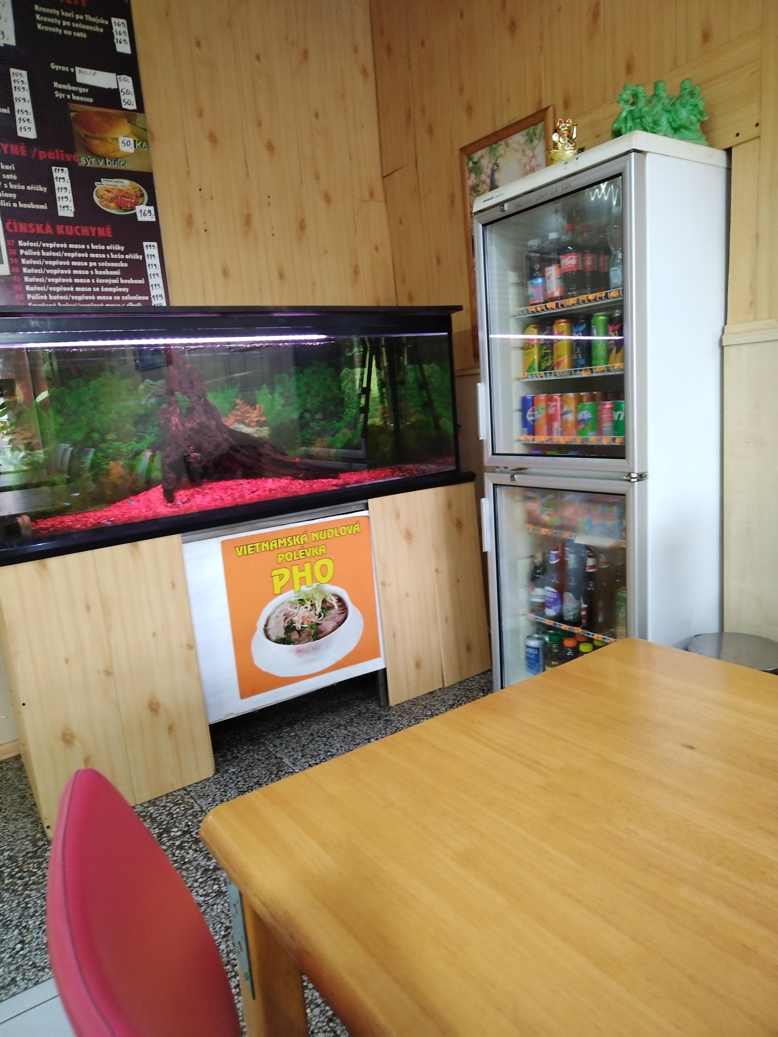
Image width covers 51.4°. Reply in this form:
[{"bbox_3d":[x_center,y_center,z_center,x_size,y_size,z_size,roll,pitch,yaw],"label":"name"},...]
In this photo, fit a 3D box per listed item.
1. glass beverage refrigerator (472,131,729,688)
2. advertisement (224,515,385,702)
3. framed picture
[{"bbox_3d":[0.657,-0.133,2.448,0.410,1.735,0.630,-8,9,-30],"label":"glass beverage refrigerator"},{"bbox_3d":[-0.281,0.294,2.804,0.580,0.535,0.010,-11,10,-36],"label":"advertisement"},{"bbox_3d":[0.458,-1.035,3.056,0.025,0.835,0.485,-11,10,-36],"label":"framed picture"}]

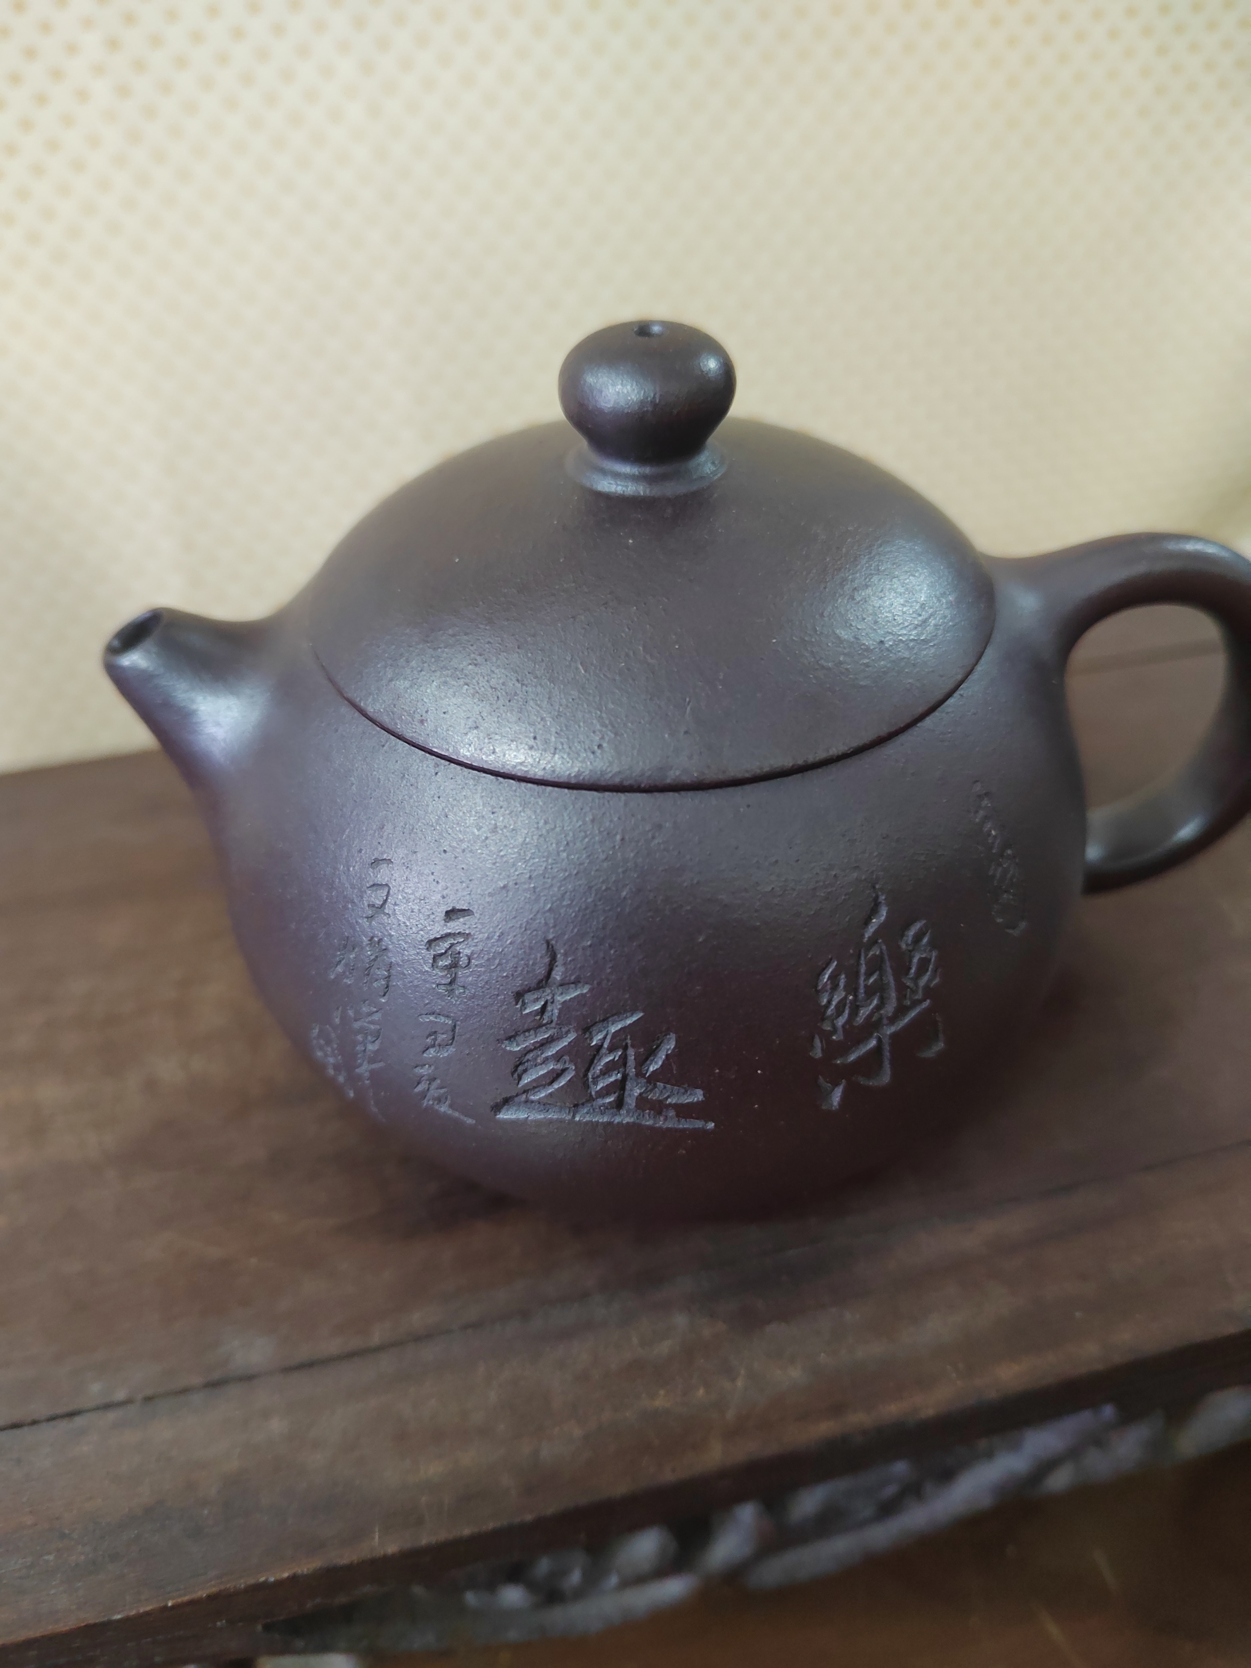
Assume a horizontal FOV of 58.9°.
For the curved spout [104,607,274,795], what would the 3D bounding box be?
[{"bbox_3d":[-0.045,-0.015,0.118,0.018,0.022,0.016,-2,43,1],"label":"curved spout"}]

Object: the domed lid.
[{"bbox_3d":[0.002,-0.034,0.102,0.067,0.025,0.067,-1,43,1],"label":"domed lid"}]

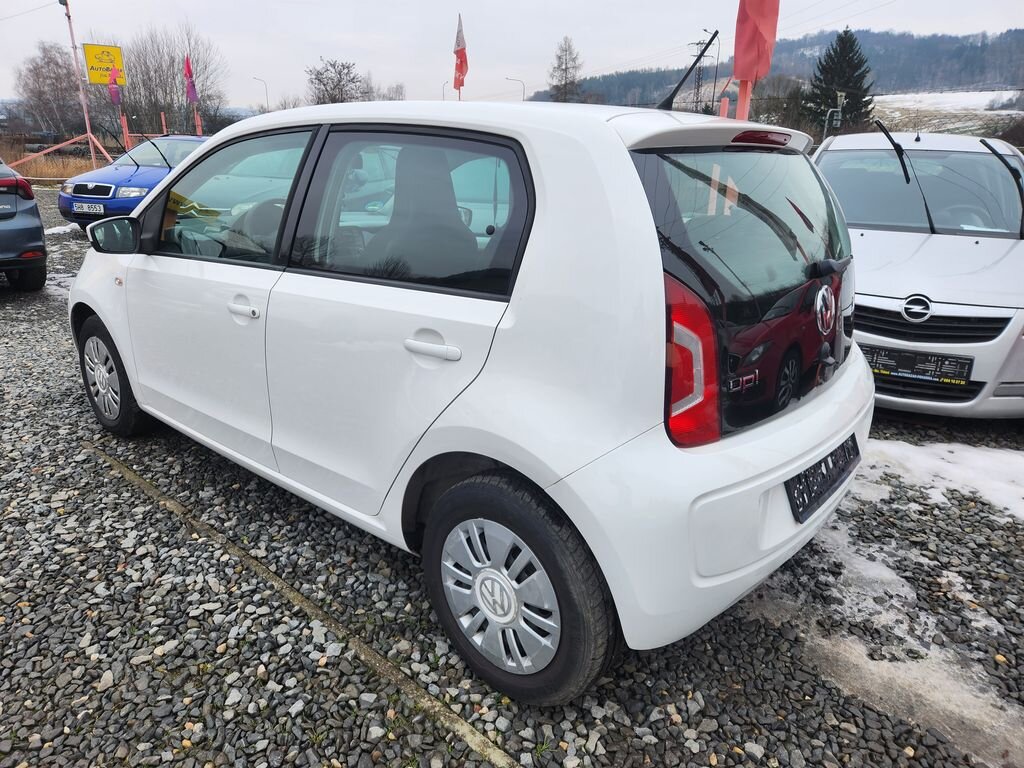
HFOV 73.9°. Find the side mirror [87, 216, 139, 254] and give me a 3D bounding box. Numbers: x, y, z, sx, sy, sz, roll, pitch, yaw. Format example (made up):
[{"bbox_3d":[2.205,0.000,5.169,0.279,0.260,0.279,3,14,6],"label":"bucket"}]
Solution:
[{"bbox_3d":[-1.444,-0.541,2.443,0.110,0.132,0.180,16,22,38],"label":"side mirror"}]

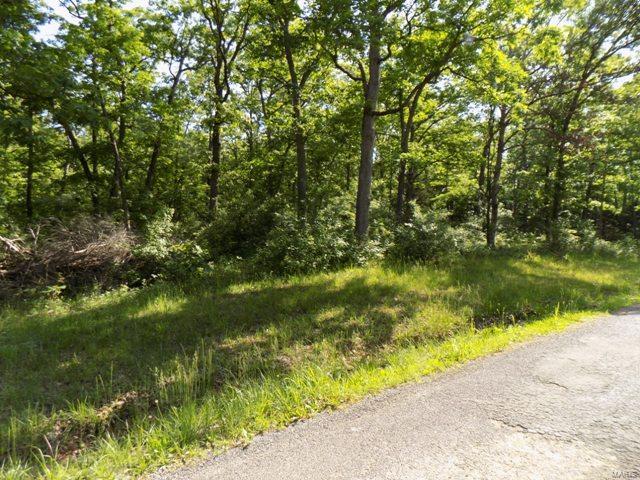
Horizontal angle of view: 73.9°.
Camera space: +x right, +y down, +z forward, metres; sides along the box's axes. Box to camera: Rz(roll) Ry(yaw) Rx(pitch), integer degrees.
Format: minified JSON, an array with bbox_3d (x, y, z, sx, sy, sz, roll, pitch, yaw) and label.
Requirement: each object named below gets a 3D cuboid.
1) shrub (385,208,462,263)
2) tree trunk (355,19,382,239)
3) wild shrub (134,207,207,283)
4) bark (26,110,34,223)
[{"bbox_3d":[3.100,-0.160,12.614,2.255,1.663,1.700,1,4,14],"label":"shrub"},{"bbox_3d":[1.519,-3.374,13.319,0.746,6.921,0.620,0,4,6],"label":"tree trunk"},{"bbox_3d":[-3.571,0.113,10.226,1.780,1.736,1.500,-1,4,-19],"label":"wild shrub"},{"bbox_3d":[-11.137,-2.829,16.358,0.308,4.386,0.350,-2,4,-34],"label":"bark"}]

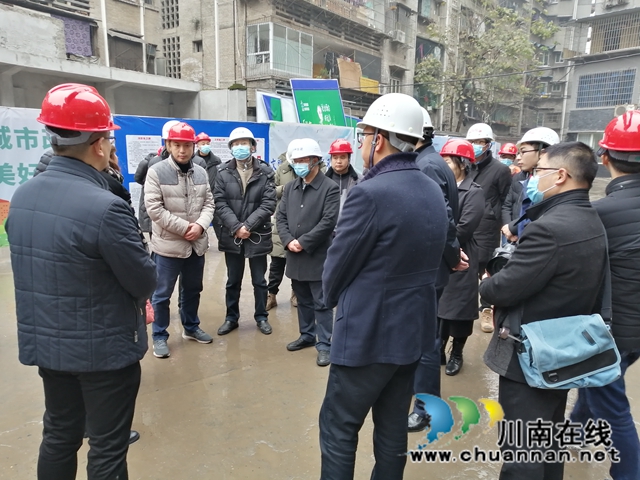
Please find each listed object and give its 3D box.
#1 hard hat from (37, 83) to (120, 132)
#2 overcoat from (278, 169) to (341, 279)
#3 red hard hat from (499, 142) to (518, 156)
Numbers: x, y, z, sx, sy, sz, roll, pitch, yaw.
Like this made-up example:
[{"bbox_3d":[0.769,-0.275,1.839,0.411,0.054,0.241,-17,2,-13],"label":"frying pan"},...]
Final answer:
[{"bbox_3d":[-0.816,-0.455,1.700,0.220,0.152,0.277,7,9,30],"label":"hard hat"},{"bbox_3d":[-0.084,-0.100,3.805,0.500,0.840,0.340,7,13,25],"label":"overcoat"},{"bbox_3d":[2.367,-1.139,6.250,0.220,0.152,0.277,7,12,30],"label":"red hard hat"}]

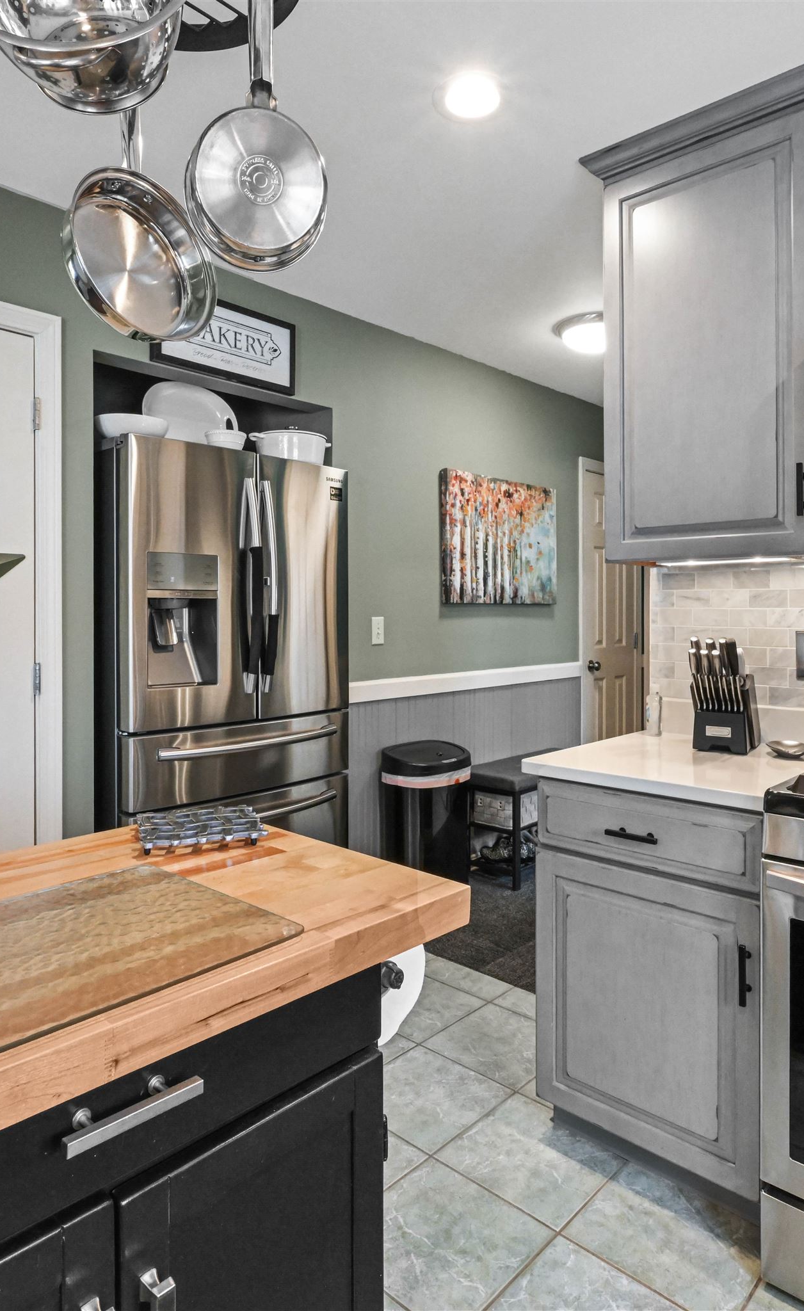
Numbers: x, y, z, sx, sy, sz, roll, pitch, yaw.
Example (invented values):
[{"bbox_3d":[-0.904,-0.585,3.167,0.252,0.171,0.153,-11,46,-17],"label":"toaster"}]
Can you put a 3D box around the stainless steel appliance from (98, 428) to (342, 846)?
[{"bbox_3d":[-0.785,0.207,2.897,0.831,1.818,0.920,2,2,43],"label":"stainless steel appliance"}]

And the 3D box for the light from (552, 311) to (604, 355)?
[{"bbox_3d":[0.854,-1.351,3.277,0.395,0.111,0.395,2,2,43],"label":"light"}]

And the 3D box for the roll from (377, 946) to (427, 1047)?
[{"bbox_3d":[-0.105,0.411,1.068,0.286,0.153,0.153,2,2,43],"label":"roll"}]

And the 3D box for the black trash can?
[{"bbox_3d":[0.102,0.763,3.214,0.304,0.689,0.395,2,2,43],"label":"black trash can"}]

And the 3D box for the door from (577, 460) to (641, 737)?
[{"bbox_3d":[1.266,-0.028,4.665,0.061,2.076,0.648,2,2,43],"label":"door"}]

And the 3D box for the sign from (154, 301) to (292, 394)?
[{"bbox_3d":[-0.612,-1.130,2.743,0.025,0.262,0.603,2,2,43],"label":"sign"}]

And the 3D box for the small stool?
[{"bbox_3d":[0.699,0.816,3.874,0.284,0.511,0.790,2,2,43],"label":"small stool"}]

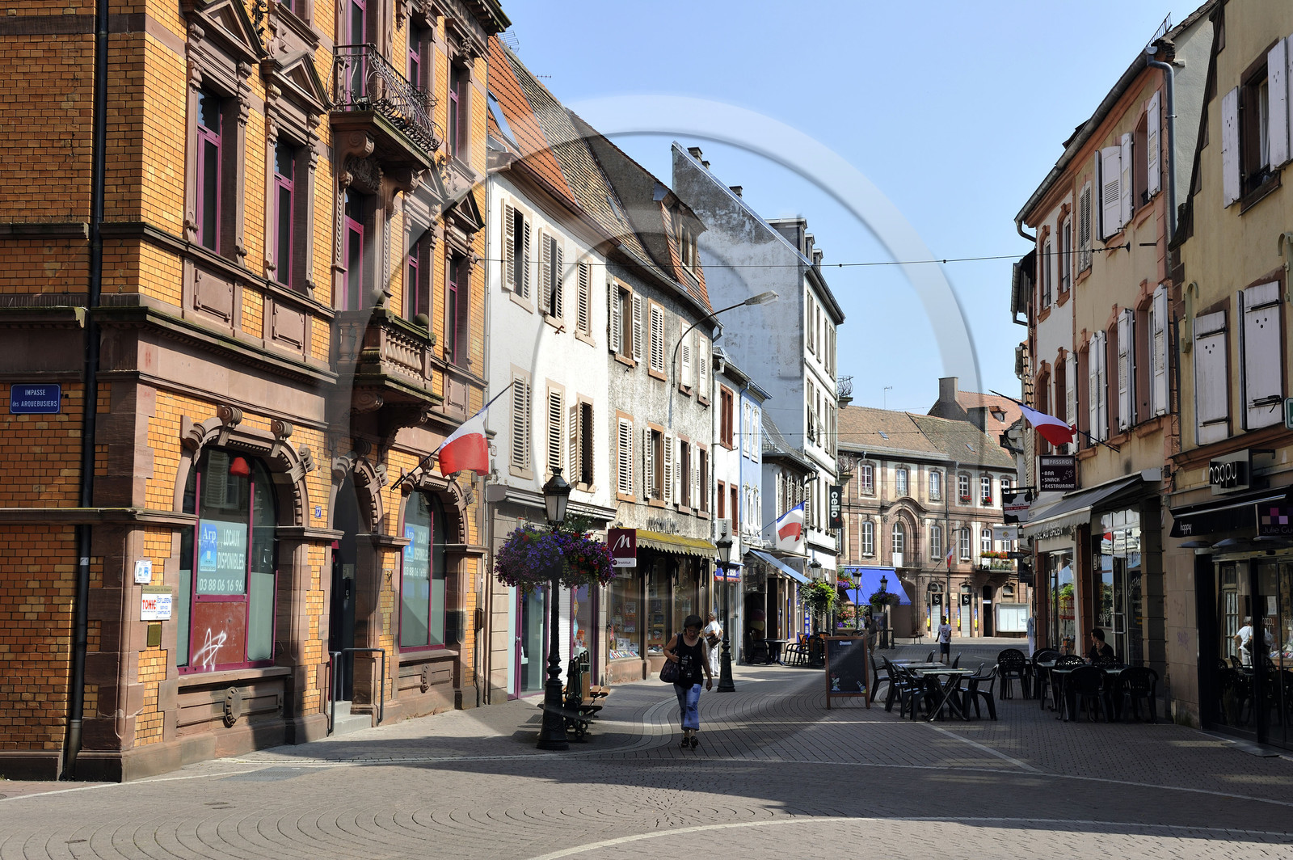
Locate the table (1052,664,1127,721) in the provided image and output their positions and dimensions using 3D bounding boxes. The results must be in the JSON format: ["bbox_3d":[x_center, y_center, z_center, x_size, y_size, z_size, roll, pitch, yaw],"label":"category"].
[{"bbox_3d":[6.797,4.032,26.188,1.100,0.750,0.760,0,-6,4],"label":"table"}]

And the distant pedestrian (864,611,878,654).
[{"bbox_3d":[9.200,8.324,70.394,0.550,1.700,0.450,-1,-6,12],"label":"distant pedestrian"}]

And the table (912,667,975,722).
[{"bbox_3d":[4.588,4.071,26.455,0.760,0.740,0.780,0,-5,3],"label":"table"}]

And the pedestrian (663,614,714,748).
[{"bbox_3d":[0.524,3.085,21.259,0.620,1.610,0.420,0,-6,0],"label":"pedestrian"}]

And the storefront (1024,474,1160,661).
[{"bbox_3d":[7.226,2.732,28.202,1.200,3.620,6.200,0,-6,2],"label":"storefront"}]

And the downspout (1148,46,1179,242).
[{"bbox_3d":[7.526,-4.150,25.105,0.420,2.900,0.150,0,-6,2],"label":"downspout"}]

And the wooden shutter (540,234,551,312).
[{"bbox_3d":[-2.006,-3.149,34.378,0.060,1.600,0.560,-1,-6,13],"label":"wooden shutter"}]

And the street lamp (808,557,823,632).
[{"bbox_3d":[5.265,5.631,53.361,0.400,3.380,0.400,0,-5,0],"label":"street lamp"}]

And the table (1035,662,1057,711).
[{"bbox_3d":[7.085,4.374,29.297,0.760,0.740,0.760,0,-5,3],"label":"table"}]

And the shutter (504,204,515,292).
[{"bbox_3d":[-2.628,-3.517,33.115,0.050,1.671,0.580,-1,-6,12],"label":"shutter"}]

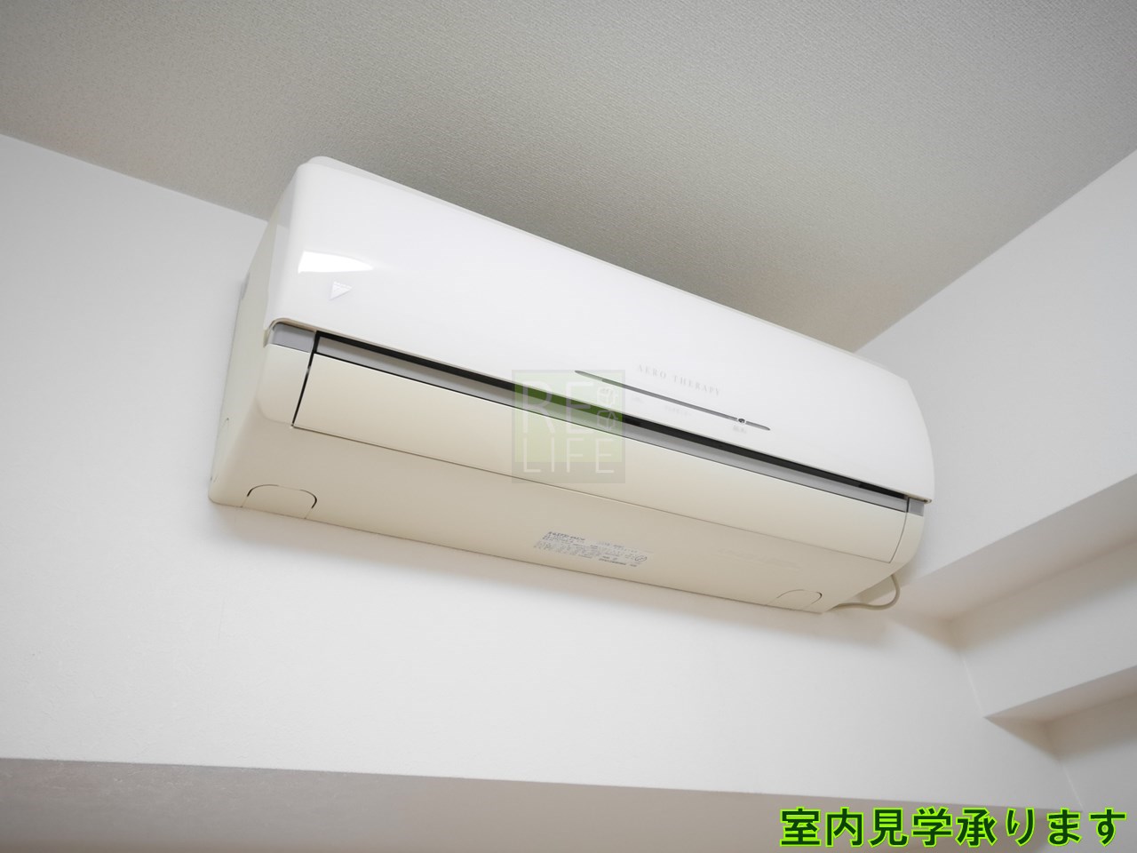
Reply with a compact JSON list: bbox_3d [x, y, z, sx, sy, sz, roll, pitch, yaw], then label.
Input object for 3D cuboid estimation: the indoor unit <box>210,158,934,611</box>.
[{"bbox_3d":[0.050,-0.011,1.032,0.799,0.276,0.216,15,-38,-28],"label":"indoor unit"}]

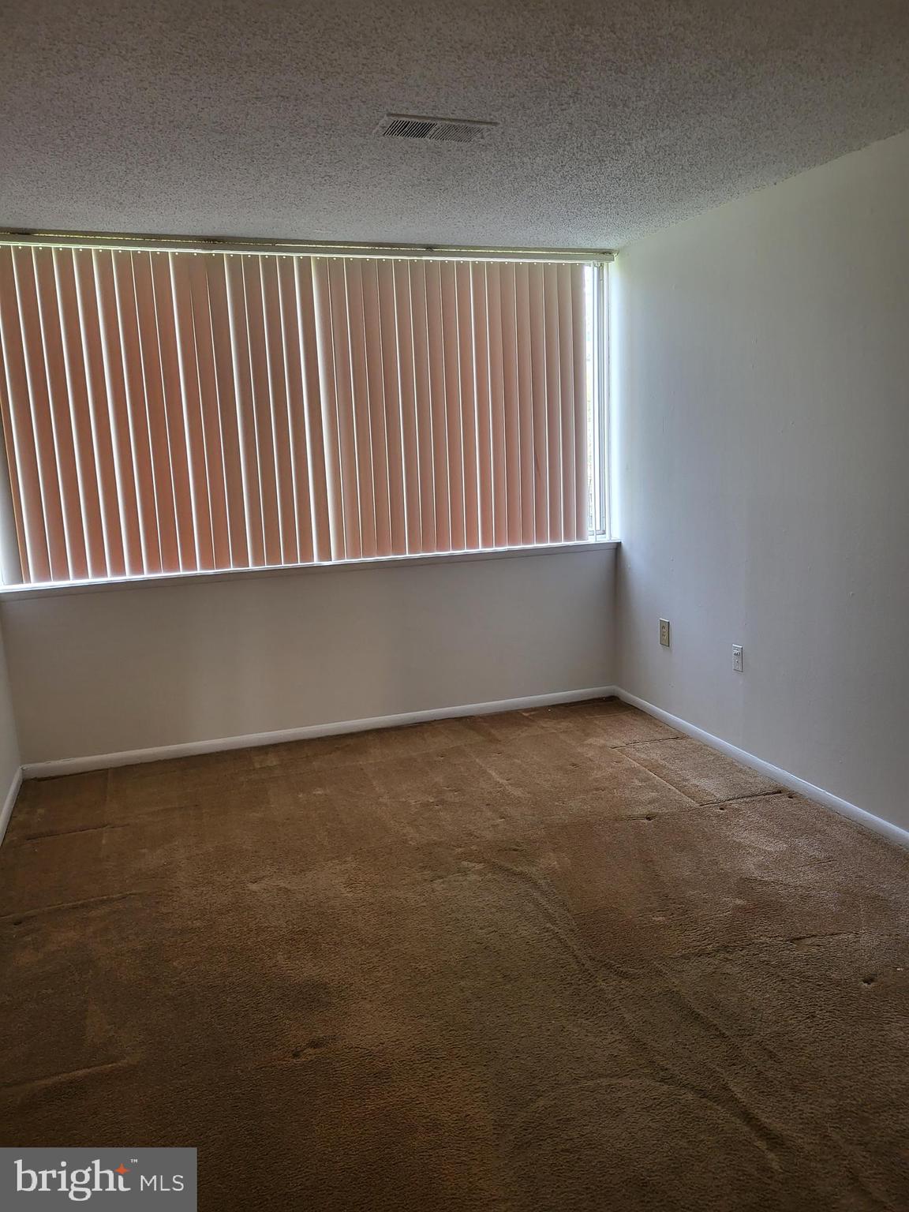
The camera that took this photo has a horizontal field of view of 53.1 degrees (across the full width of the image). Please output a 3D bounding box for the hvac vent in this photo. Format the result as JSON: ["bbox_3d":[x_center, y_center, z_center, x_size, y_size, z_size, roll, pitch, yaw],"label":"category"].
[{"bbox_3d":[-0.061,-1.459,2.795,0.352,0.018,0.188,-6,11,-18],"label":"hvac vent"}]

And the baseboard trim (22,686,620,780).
[{"bbox_3d":[-0.543,0.631,4.712,3.100,0.067,0.016,-6,11,-18],"label":"baseboard trim"}]

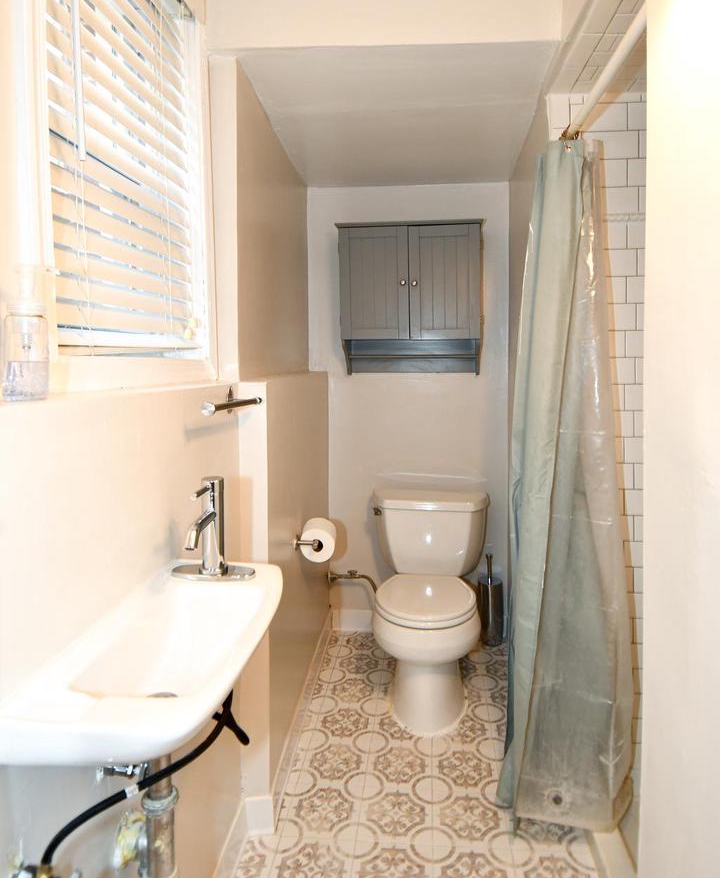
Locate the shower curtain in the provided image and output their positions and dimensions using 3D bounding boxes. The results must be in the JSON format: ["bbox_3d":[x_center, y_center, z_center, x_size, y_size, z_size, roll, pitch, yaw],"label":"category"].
[{"bbox_3d":[0.538,0.070,1.435,0.325,1.815,0.330,0,5,6],"label":"shower curtain"}]

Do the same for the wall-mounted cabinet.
[{"bbox_3d":[0.214,-0.583,2.317,0.592,0.618,0.200,0,5,6],"label":"wall-mounted cabinet"}]

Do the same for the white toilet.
[{"bbox_3d":[0.274,0.605,2.104,0.490,0.700,0.730,0,5,6],"label":"white toilet"}]

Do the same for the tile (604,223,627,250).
[{"bbox_3d":[0.687,-0.581,1.552,0.153,0.076,0.010,0,5,6],"label":"tile"}]

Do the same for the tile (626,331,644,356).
[{"bbox_3d":[0.848,-0.276,1.560,0.153,0.076,0.010,0,5,6],"label":"tile"}]

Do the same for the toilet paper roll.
[{"bbox_3d":[-0.134,0.336,1.771,0.108,0.110,0.105,0,5,6],"label":"toilet paper roll"}]

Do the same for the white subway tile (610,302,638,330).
[{"bbox_3d":[0.720,-0.351,1.567,0.153,0.077,0.010,0,5,6],"label":"white subway tile"}]

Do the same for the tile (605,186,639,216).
[{"bbox_3d":[0.714,-0.673,1.542,0.153,0.075,0.010,0,5,6],"label":"tile"}]

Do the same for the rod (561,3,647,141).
[{"bbox_3d":[0.555,-0.841,1.220,0.028,0.029,0.635,0,5,6],"label":"rod"}]

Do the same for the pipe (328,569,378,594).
[{"bbox_3d":[-0.028,0.649,2.459,0.234,0.112,0.070,0,5,6],"label":"pipe"}]

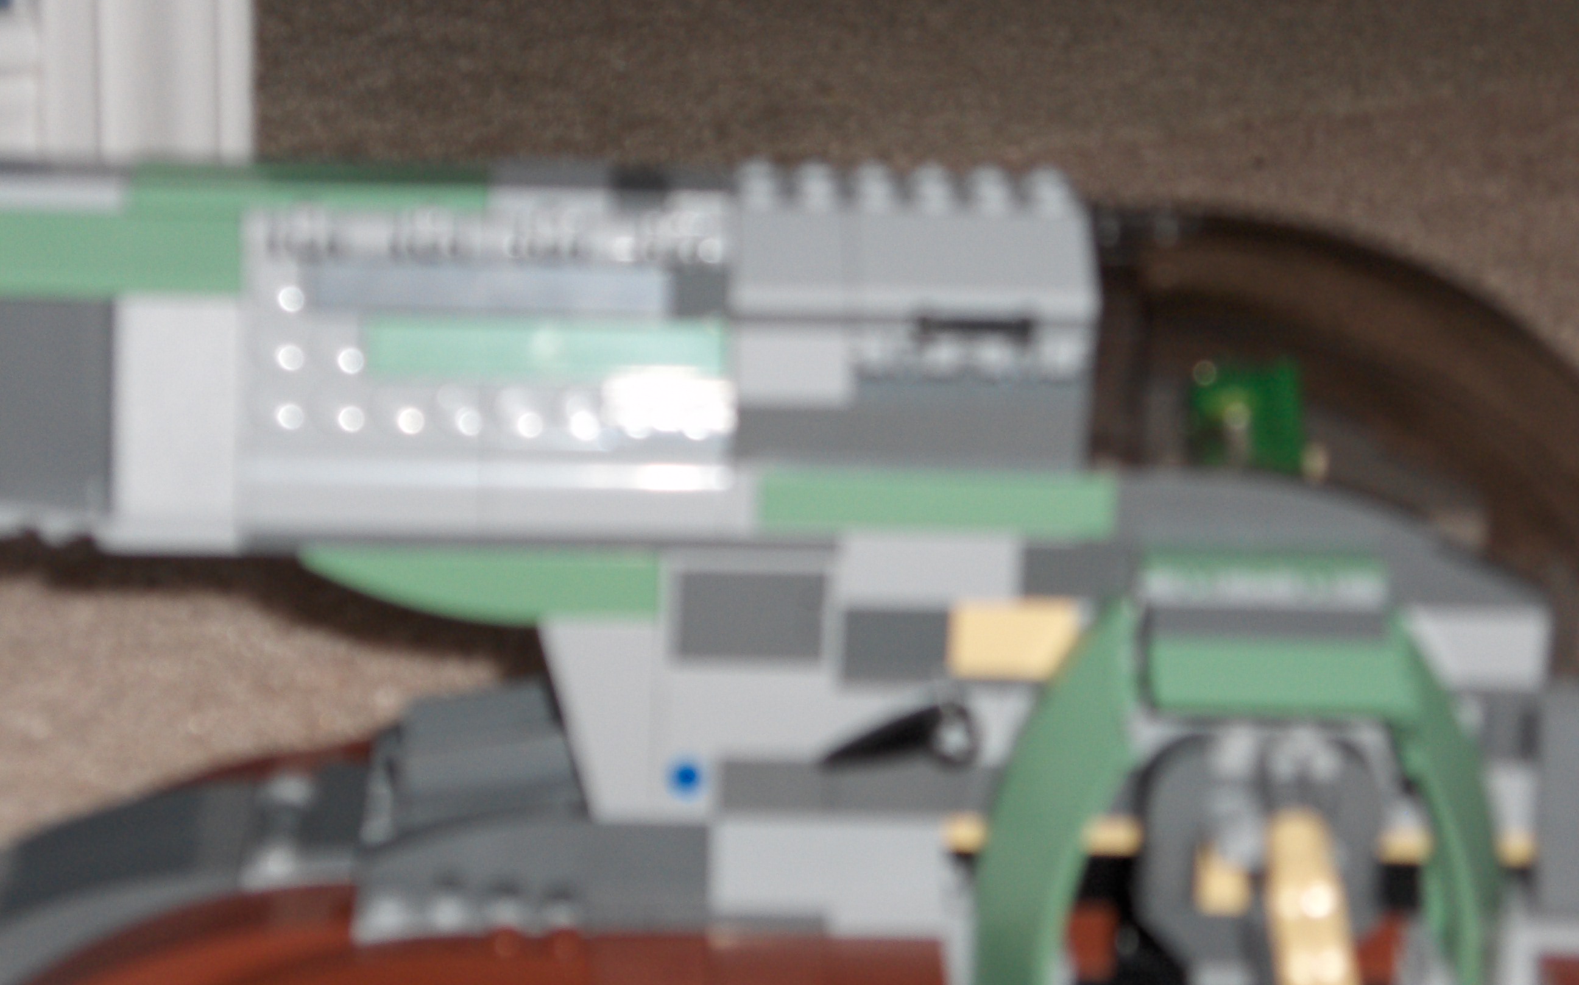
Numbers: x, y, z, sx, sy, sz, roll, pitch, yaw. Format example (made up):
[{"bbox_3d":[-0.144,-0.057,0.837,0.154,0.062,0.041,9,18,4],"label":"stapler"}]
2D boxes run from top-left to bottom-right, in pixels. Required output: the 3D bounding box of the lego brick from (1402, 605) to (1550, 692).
[{"bbox_3d":[0.092,0.021,0.462,0.022,0.011,0.009,1,21,0],"label":"lego brick"}]

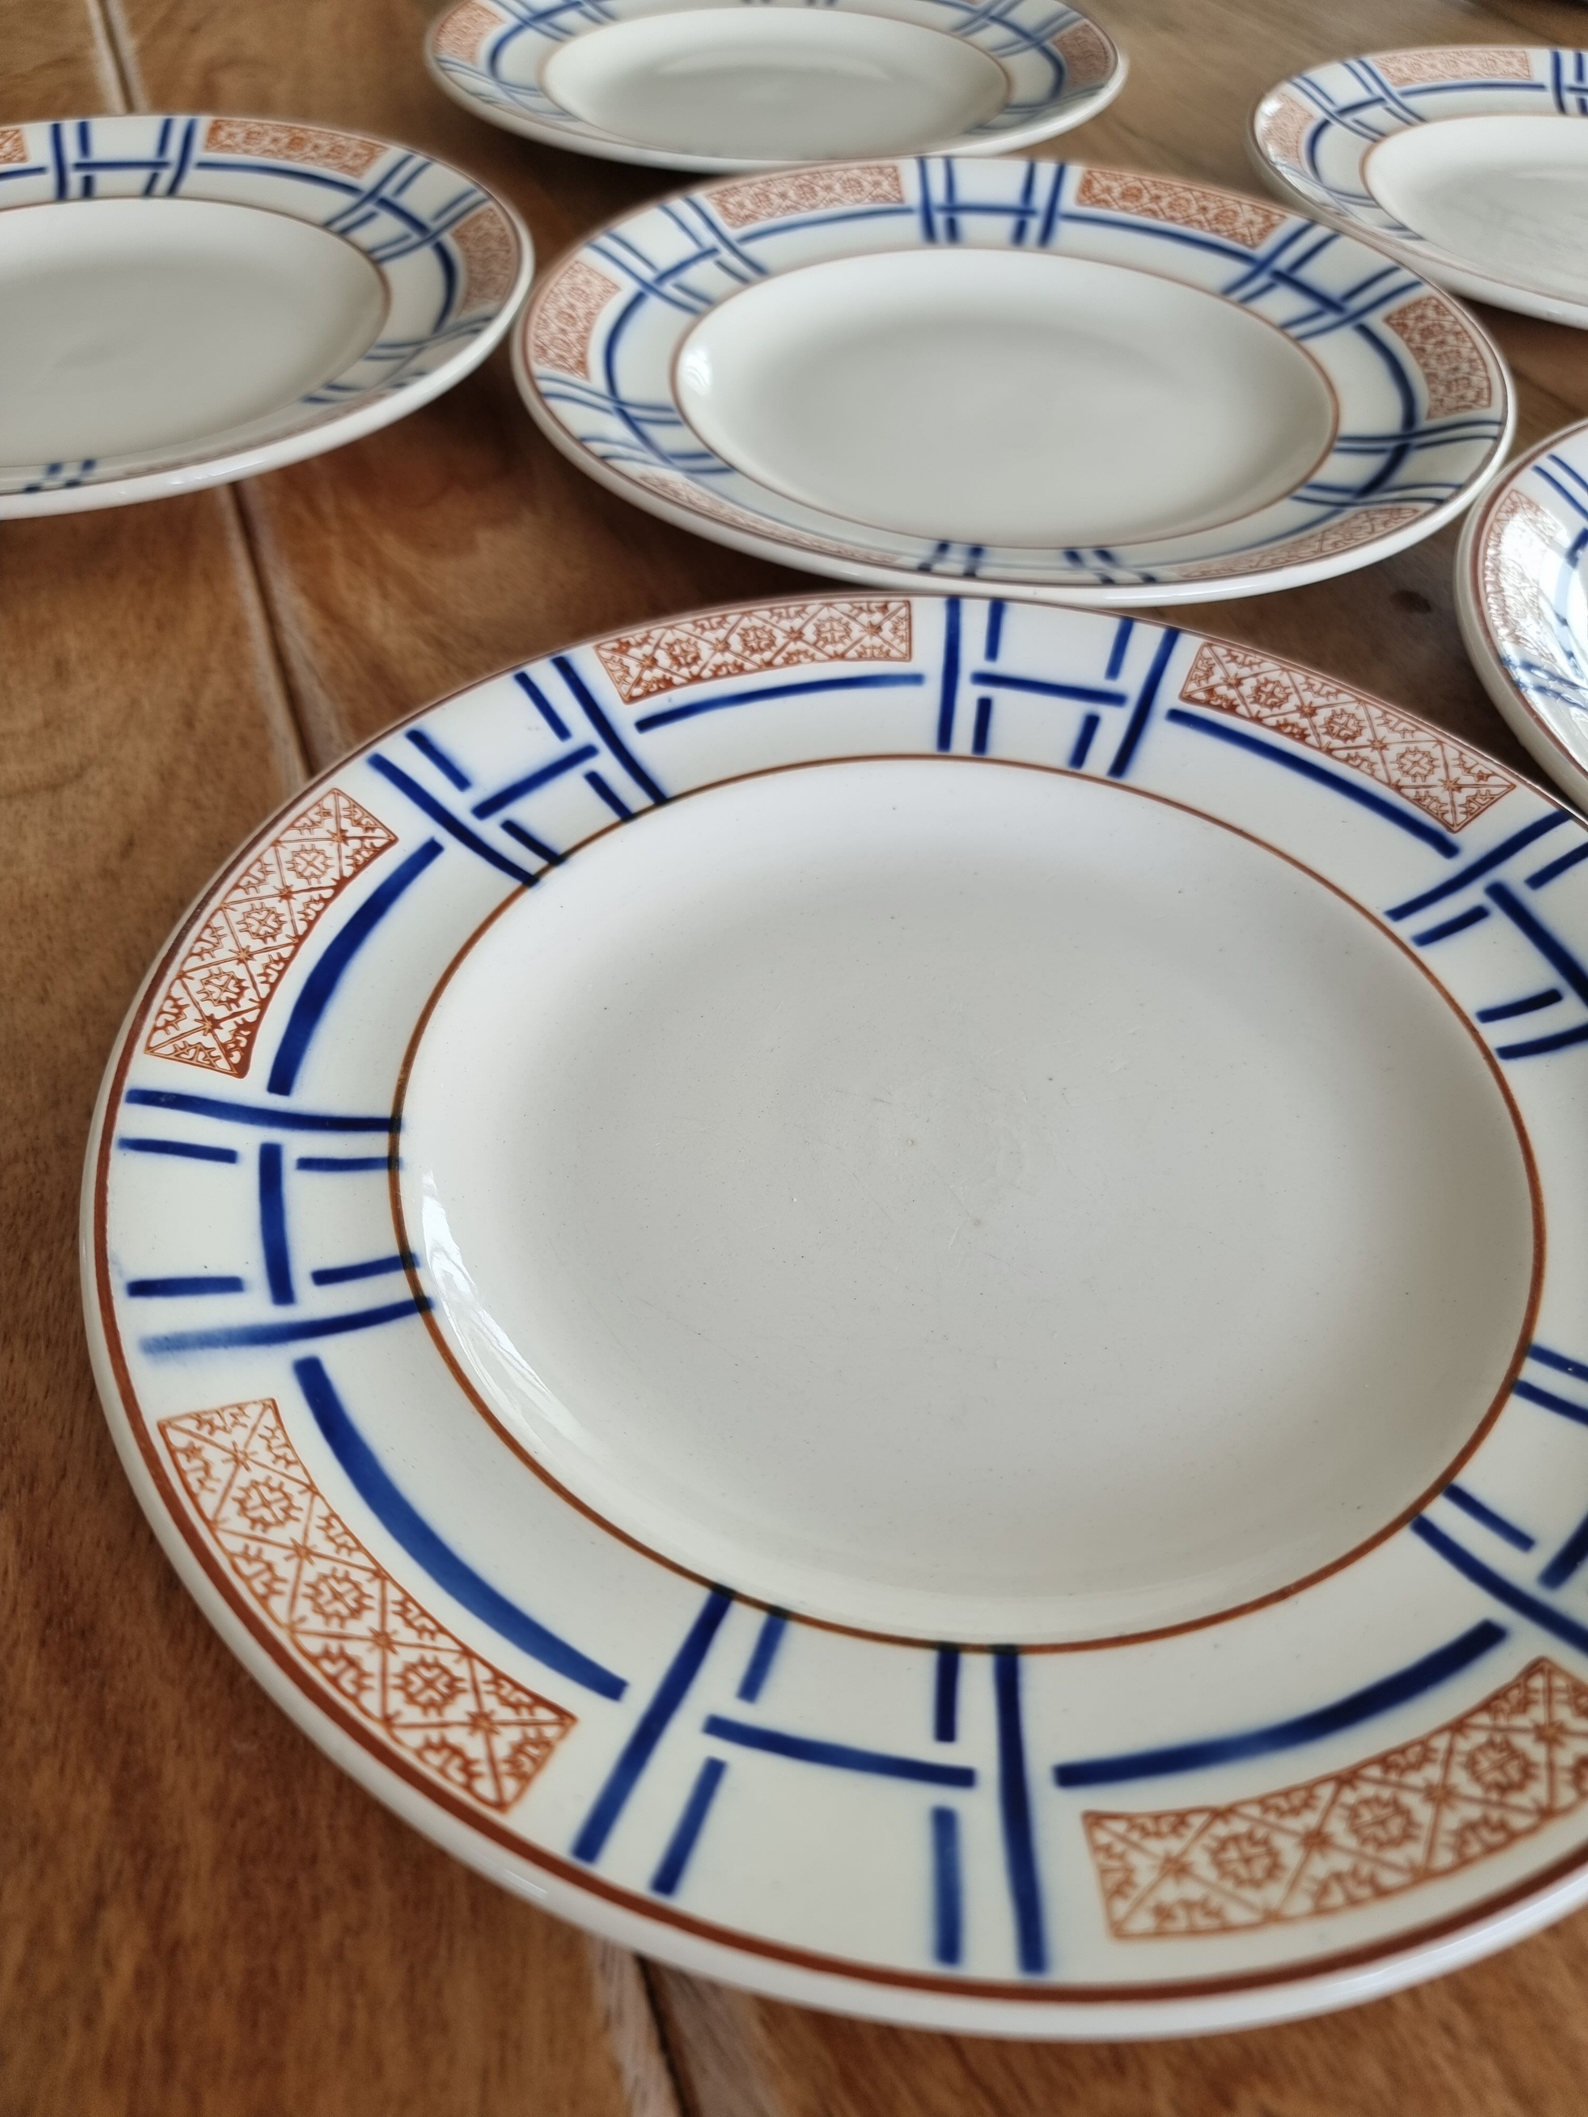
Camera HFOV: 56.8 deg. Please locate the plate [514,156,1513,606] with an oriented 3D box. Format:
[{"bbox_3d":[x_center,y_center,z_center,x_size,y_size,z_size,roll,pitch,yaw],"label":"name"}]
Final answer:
[{"bbox_3d":[0.052,-0.171,0.370,0.240,0.029,0.240,1,49,-1],"label":"plate"}]

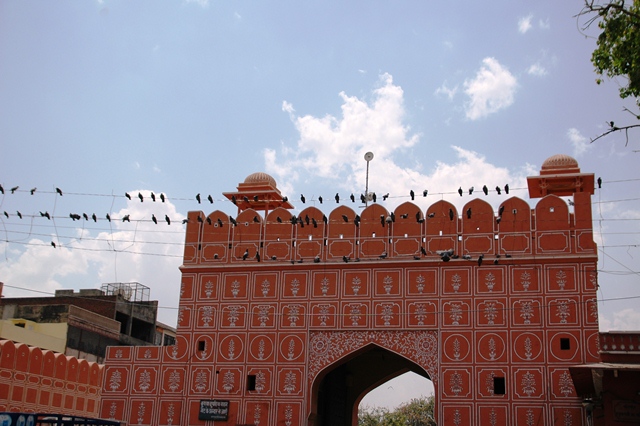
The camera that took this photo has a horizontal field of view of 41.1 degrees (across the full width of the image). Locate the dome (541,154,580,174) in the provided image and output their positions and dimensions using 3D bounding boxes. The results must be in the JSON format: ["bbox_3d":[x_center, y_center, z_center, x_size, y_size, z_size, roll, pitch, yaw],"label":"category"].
[{"bbox_3d":[11.889,-2.313,42.190,1.815,1.133,1.815,-3,-19,16],"label":"dome"}]

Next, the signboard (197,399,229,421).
[{"bbox_3d":[-4.593,8.563,36.983,1.347,0.865,0.060,-3,-19,16],"label":"signboard"}]

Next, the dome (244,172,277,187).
[{"bbox_3d":[-3.216,-1.708,46.508,1.743,1.017,1.743,-3,-19,16],"label":"dome"}]

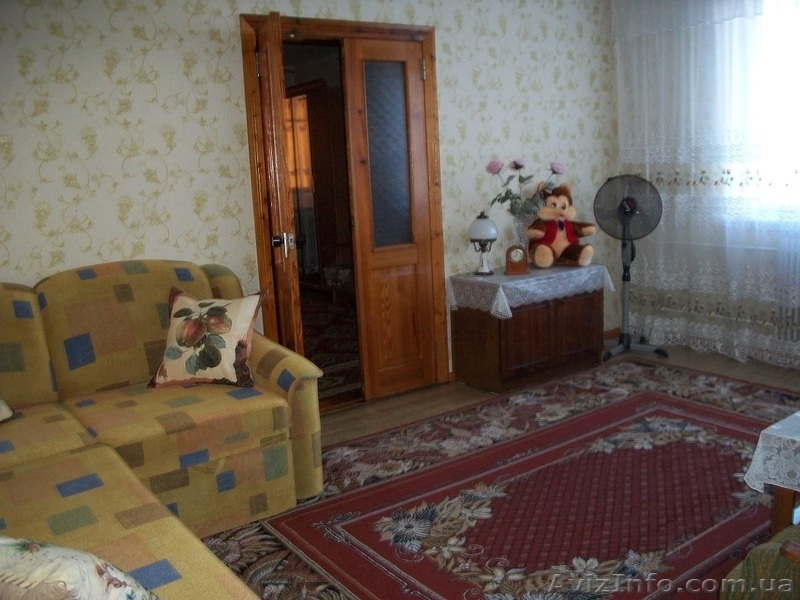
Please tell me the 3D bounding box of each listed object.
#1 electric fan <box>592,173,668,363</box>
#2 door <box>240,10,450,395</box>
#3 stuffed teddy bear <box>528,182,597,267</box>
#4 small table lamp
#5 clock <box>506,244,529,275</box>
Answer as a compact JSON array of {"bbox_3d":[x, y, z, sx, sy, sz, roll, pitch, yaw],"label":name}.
[{"bbox_3d":[1.554,-0.246,5.011,0.480,1.200,0.470,-2,10,3],"label":"electric fan"},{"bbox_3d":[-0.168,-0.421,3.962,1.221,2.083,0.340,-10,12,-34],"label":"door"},{"bbox_3d":[1.031,-0.490,4.793,0.440,0.525,0.340,-3,10,-1],"label":"stuffed teddy bear"},{"bbox_3d":[0.510,-0.347,4.513,0.182,0.395,0.182,-3,10,1],"label":"small table lamp"},{"bbox_3d":[0.711,-0.248,4.513,0.155,0.180,0.065,-3,10,2],"label":"clock"}]

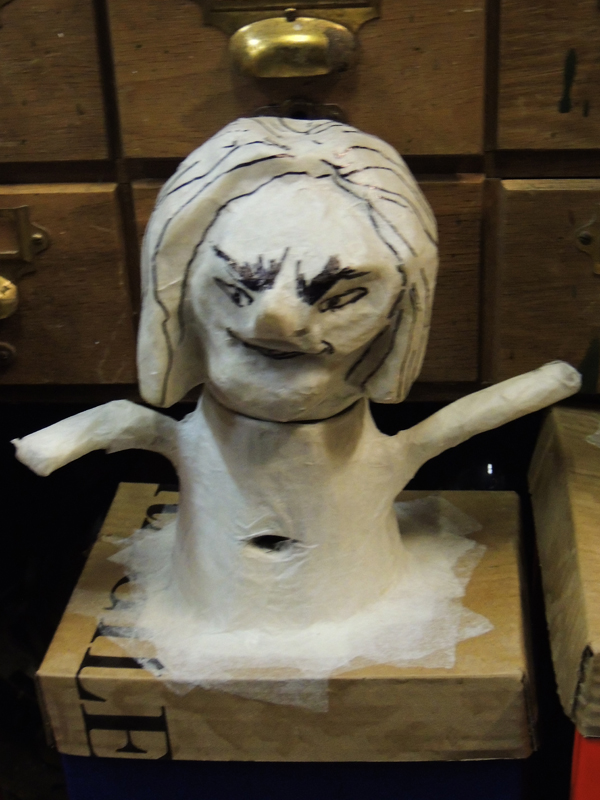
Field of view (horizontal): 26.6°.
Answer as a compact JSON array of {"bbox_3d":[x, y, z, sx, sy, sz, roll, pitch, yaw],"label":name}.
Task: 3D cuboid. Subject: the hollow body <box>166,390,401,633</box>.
[{"bbox_3d":[-0.001,0.032,0.508,0.092,0.078,0.086,0,25,6],"label":"hollow body"}]

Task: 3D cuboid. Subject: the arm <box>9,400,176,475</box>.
[{"bbox_3d":[-0.081,0.015,0.504,0.066,0.022,0.024,-3,25,-2],"label":"arm"}]

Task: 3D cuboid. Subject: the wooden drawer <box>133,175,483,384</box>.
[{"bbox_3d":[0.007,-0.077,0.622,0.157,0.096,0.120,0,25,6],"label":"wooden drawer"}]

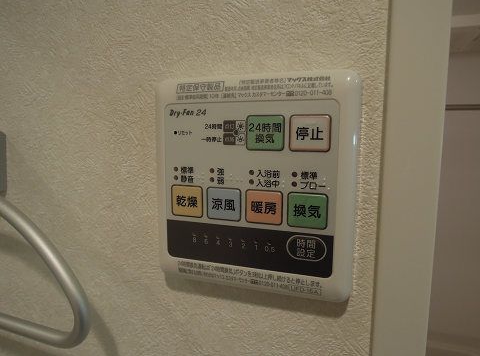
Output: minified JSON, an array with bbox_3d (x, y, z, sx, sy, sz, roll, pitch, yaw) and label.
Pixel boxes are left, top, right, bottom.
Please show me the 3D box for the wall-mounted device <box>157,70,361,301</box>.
[{"bbox_3d":[0.005,0.005,0.188,0.116,0.120,0.017,3,8,18],"label":"wall-mounted device"}]

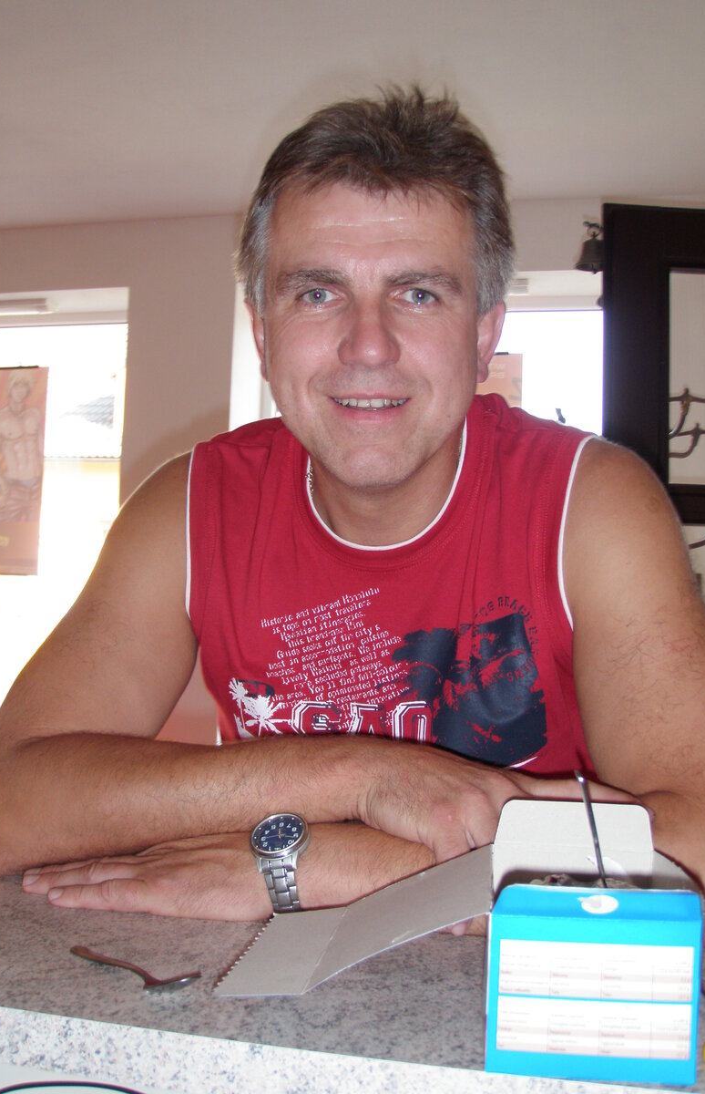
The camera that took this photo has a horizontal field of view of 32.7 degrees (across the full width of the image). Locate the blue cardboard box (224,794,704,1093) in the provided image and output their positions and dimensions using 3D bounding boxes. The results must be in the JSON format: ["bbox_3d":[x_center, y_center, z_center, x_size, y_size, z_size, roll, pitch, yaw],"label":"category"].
[{"bbox_3d":[0.053,0.190,0.620,0.219,0.096,0.161,1,-3,7],"label":"blue cardboard box"}]

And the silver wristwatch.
[{"bbox_3d":[-0.041,0.213,0.812,0.042,0.054,0.063,-13,30,13],"label":"silver wristwatch"}]

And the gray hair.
[{"bbox_3d":[0.017,-0.233,0.883,0.195,0.190,0.195,1,-3,1],"label":"gray hair"}]

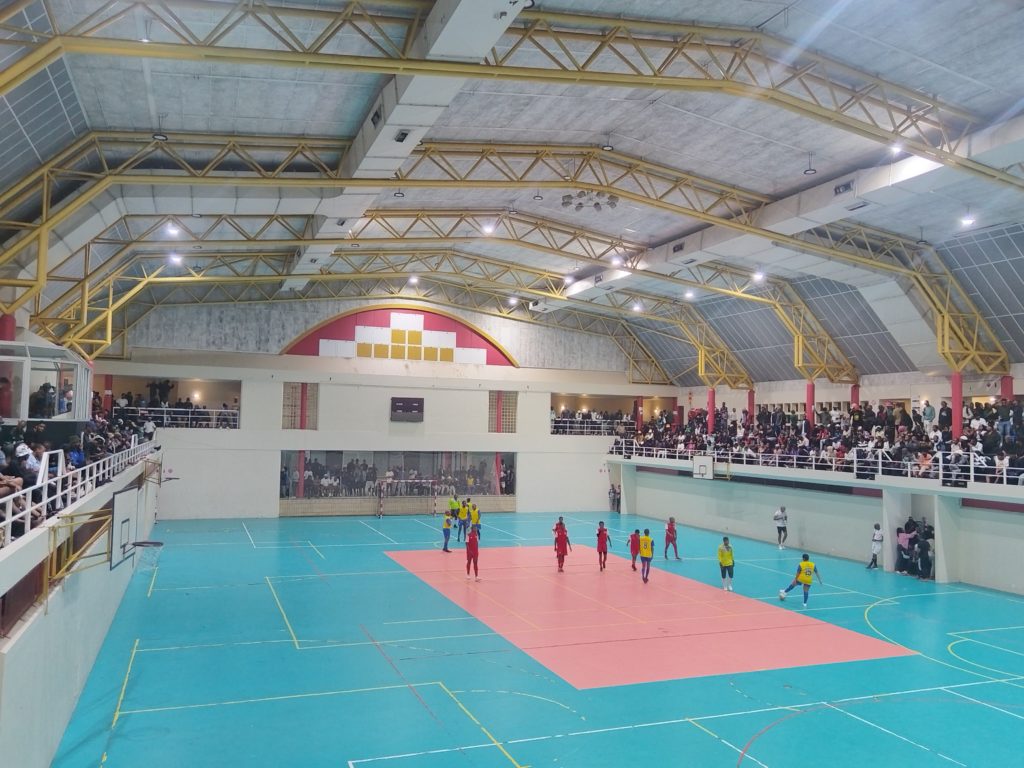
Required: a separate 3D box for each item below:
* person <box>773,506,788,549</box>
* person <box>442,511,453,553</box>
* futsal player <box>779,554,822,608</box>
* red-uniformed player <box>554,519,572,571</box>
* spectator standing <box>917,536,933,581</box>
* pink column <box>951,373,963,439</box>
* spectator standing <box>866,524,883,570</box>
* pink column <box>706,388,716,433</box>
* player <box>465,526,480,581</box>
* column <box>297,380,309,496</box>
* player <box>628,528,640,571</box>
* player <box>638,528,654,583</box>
[{"bbox_3d":[12.362,6.624,35.306,0.600,1.880,0.400,0,-4,29],"label":"person"},{"bbox_3d":[-2.678,6.104,31.933,0.400,1.650,0.480,0,-4,26],"label":"person"},{"bbox_3d":[8.863,5.939,23.464,1.100,1.550,0.650,2,-4,1],"label":"futsal player"},{"bbox_3d":[1.856,5.930,27.991,0.560,1.750,0.380,2,-4,-1],"label":"red-uniformed player"},{"bbox_3d":[15.195,6.409,28.296,0.560,1.580,0.450,-1,-5,40],"label":"spectator standing"},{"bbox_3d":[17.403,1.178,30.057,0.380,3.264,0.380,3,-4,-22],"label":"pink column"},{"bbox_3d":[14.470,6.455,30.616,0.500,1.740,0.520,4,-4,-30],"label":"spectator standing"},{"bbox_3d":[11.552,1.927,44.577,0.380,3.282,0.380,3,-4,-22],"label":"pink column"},{"bbox_3d":[-1.317,5.713,25.980,0.500,1.750,0.380,3,-4,-27],"label":"player"},{"bbox_3d":[-11.854,3.174,43.415,0.380,6.645,0.380,3,-4,-22],"label":"column"},{"bbox_3d":[4.569,6.148,28.567,0.500,1.540,0.450,0,-4,19],"label":"player"},{"bbox_3d":[4.646,5.896,26.466,0.500,1.780,0.380,2,-4,0],"label":"player"}]

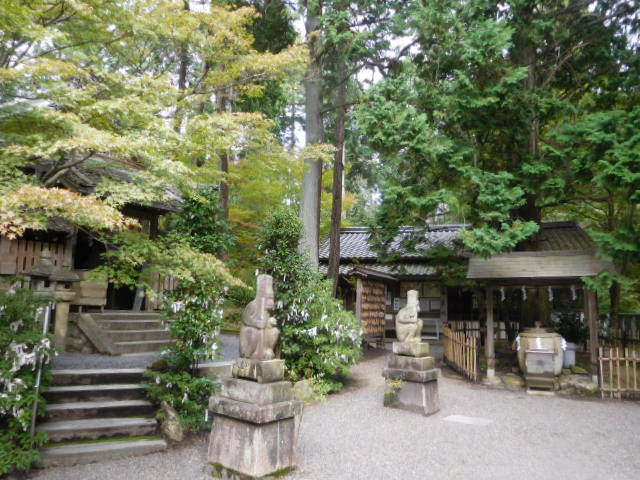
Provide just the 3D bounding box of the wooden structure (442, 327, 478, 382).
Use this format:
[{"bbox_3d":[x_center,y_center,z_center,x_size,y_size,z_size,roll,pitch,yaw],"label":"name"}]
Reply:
[{"bbox_3d":[3.538,2.796,11.682,0.120,0.920,4.000,0,-8,7],"label":"wooden structure"}]

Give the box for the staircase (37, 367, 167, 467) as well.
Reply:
[{"bbox_3d":[-2.392,1.919,5.198,1.239,0.675,1.553,4,-9,-20],"label":"staircase"}]

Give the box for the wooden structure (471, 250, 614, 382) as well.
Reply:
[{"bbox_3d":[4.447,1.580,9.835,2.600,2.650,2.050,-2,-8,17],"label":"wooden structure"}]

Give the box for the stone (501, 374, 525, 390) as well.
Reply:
[{"bbox_3d":[3.639,2.730,8.834,0.470,0.260,0.380,-1,-8,11],"label":"stone"}]

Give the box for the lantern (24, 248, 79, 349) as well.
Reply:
[{"bbox_3d":[-4.286,1.003,7.525,0.700,1.620,0.680,3,-8,-17],"label":"lantern"}]

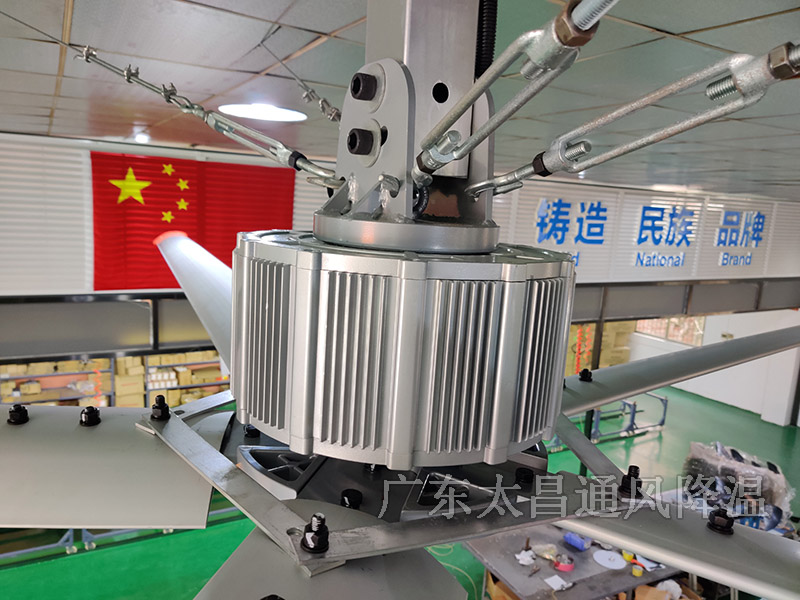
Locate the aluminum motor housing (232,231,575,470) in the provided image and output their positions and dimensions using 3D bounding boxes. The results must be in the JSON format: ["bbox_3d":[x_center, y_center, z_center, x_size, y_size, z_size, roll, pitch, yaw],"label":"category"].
[{"bbox_3d":[-0.001,0.027,0.660,0.340,0.172,0.340,4,9,0],"label":"aluminum motor housing"}]

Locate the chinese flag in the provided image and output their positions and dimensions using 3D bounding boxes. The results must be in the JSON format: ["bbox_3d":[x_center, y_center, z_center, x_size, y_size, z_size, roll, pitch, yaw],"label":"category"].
[{"bbox_3d":[-1.972,-0.742,6.214,1.920,1.280,0.020,-2,10,-30],"label":"chinese flag"}]

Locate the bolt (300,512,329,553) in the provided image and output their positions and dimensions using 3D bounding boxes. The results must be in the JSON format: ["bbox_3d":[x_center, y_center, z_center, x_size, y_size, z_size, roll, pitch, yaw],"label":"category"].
[{"bbox_3d":[-0.059,0.161,0.436,0.019,0.023,0.019,3,9,0],"label":"bolt"}]

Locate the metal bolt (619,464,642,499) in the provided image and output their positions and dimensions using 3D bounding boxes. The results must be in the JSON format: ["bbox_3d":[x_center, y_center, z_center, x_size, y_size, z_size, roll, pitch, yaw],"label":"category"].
[{"bbox_3d":[0.223,0.174,0.599,0.021,0.026,0.021,4,10,0],"label":"metal bolt"}]

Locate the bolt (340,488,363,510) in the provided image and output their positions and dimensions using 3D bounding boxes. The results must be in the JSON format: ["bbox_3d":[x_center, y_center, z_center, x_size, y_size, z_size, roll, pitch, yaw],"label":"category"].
[{"bbox_3d":[-0.042,0.172,0.529,0.018,0.015,0.018,3,9,0],"label":"bolt"}]

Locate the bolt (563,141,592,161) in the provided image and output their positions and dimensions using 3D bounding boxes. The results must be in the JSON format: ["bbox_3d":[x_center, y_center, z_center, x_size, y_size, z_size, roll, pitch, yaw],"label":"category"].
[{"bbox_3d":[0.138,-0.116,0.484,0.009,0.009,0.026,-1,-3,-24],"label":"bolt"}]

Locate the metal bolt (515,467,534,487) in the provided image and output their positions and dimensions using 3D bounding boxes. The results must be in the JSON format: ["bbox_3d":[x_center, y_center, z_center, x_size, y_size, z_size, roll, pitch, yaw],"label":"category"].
[{"bbox_3d":[0.130,0.185,0.653,0.018,0.012,0.018,4,10,0],"label":"metal bolt"}]

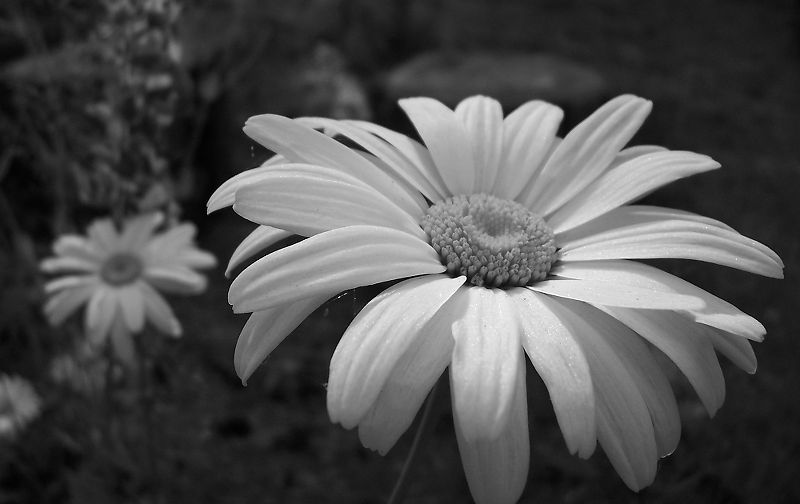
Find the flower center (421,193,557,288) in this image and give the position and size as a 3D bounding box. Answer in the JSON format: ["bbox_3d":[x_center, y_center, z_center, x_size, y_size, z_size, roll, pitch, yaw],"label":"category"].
[{"bbox_3d":[0.013,-0.002,0.117,0.021,0.008,0.021,8,34,0],"label":"flower center"}]

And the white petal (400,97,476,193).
[{"bbox_3d":[0.007,-0.019,0.140,0.009,0.004,0.033,-3,42,-16],"label":"white petal"}]

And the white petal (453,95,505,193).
[{"bbox_3d":[0.015,-0.020,0.140,0.009,0.004,0.033,7,44,-1],"label":"white petal"}]

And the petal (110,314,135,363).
[{"bbox_3d":[-0.124,0.036,0.350,0.009,0.030,0.005,-5,-17,-2],"label":"petal"}]

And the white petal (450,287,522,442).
[{"bbox_3d":[0.011,0.013,0.102,0.009,0.005,0.024,6,50,-3],"label":"white petal"}]

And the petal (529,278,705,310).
[{"bbox_3d":[0.033,0.006,0.116,0.031,0.004,0.008,7,32,-19],"label":"petal"}]

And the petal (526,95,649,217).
[{"bbox_3d":[0.032,-0.017,0.134,0.009,0.005,0.035,29,59,29],"label":"petal"}]

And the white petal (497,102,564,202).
[{"bbox_3d":[0.023,-0.018,0.139,0.009,0.004,0.032,16,46,12],"label":"white petal"}]

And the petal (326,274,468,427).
[{"bbox_3d":[0.001,0.011,0.102,0.011,0.007,0.027,24,53,23],"label":"petal"}]

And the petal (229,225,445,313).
[{"bbox_3d":[-0.008,0.003,0.108,0.030,0.007,0.011,-9,37,-17],"label":"petal"}]

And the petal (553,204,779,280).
[{"bbox_3d":[0.041,0.001,0.119,0.035,0.006,0.009,5,34,0],"label":"petal"}]

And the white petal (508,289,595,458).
[{"bbox_3d":[0.019,0.014,0.102,0.009,0.006,0.025,-3,51,-16],"label":"white petal"}]

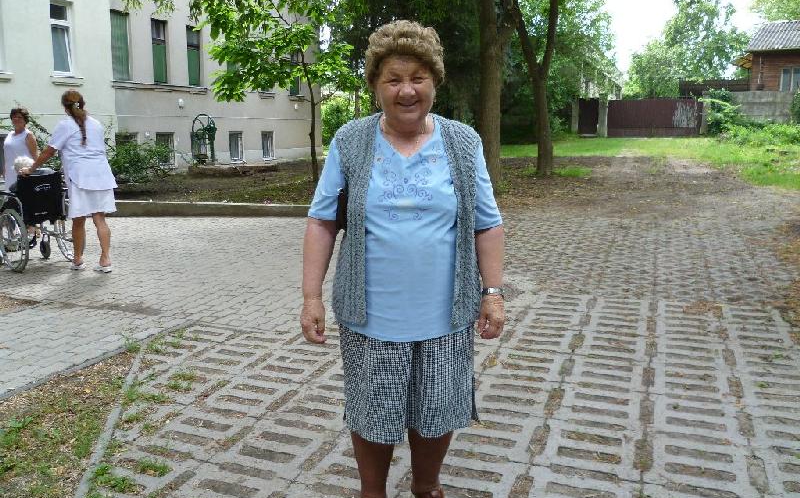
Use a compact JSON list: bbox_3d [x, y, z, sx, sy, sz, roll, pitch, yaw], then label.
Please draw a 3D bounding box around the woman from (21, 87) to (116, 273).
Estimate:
[{"bbox_3d":[-2.932,-0.630,5.800,0.700,1.610,0.520,8,14,37],"label":"woman"}]

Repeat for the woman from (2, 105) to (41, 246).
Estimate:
[{"bbox_3d":[-4.100,-0.795,7.000,0.430,1.510,0.320,5,12,22],"label":"woman"}]

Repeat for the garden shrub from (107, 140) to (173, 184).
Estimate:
[{"bbox_3d":[-4.990,-1.682,12.300,1.150,0.830,0.950,4,12,22],"label":"garden shrub"}]

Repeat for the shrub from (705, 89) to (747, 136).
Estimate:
[{"bbox_3d":[14.084,-5.950,28.000,1.750,2.000,1.500,5,12,23],"label":"shrub"}]

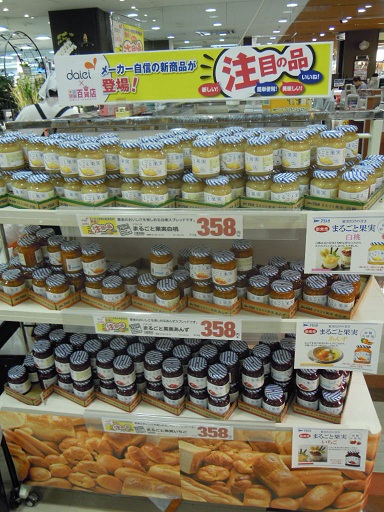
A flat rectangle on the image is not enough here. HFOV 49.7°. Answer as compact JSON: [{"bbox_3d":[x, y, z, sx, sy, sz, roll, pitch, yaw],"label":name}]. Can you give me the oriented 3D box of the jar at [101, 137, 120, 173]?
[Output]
[{"bbox_3d":[-0.233,-0.290,1.199,0.072,0.091,0.072,-8,24,-14],"label":"jar"}]

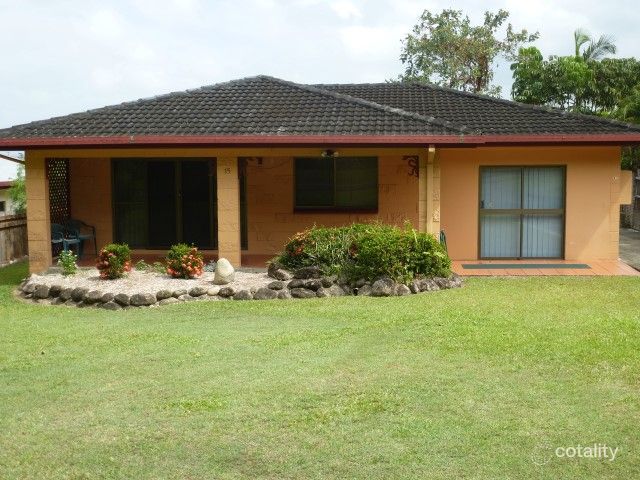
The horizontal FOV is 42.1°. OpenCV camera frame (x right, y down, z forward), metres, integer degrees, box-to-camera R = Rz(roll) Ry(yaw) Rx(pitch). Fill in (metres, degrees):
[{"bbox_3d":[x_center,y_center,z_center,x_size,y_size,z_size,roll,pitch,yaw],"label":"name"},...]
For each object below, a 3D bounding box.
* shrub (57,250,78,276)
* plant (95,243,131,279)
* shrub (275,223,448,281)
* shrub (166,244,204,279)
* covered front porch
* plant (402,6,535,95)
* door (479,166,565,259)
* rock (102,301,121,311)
[{"bbox_3d":[-4.704,0.438,15.500,0.400,0.460,0.400,0,6,6],"label":"shrub"},{"bbox_3d":[-3.767,0.399,15.250,0.650,0.590,0.630,0,6,6],"label":"plant"},{"bbox_3d":[0.748,0.202,14.650,2.950,1.050,1.300,0,6,6],"label":"shrub"},{"bbox_3d":[-2.449,0.396,15.150,0.680,0.590,0.660,0,6,6],"label":"shrub"},{"bbox_3d":[-1.640,-0.719,16.874,8.010,2.400,2.250,0,6,6],"label":"covered front porch"},{"bbox_3d":[5.698,-4.937,32.239,5.200,7.790,5.000,0,6,6],"label":"plant"},{"bbox_3d":[4.126,-0.559,17.034,1.820,1.980,0.100,0,6,6],"label":"door"},{"bbox_3d":[-3.183,1.000,12.700,0.320,0.160,0.240,0,6,6],"label":"rock"}]

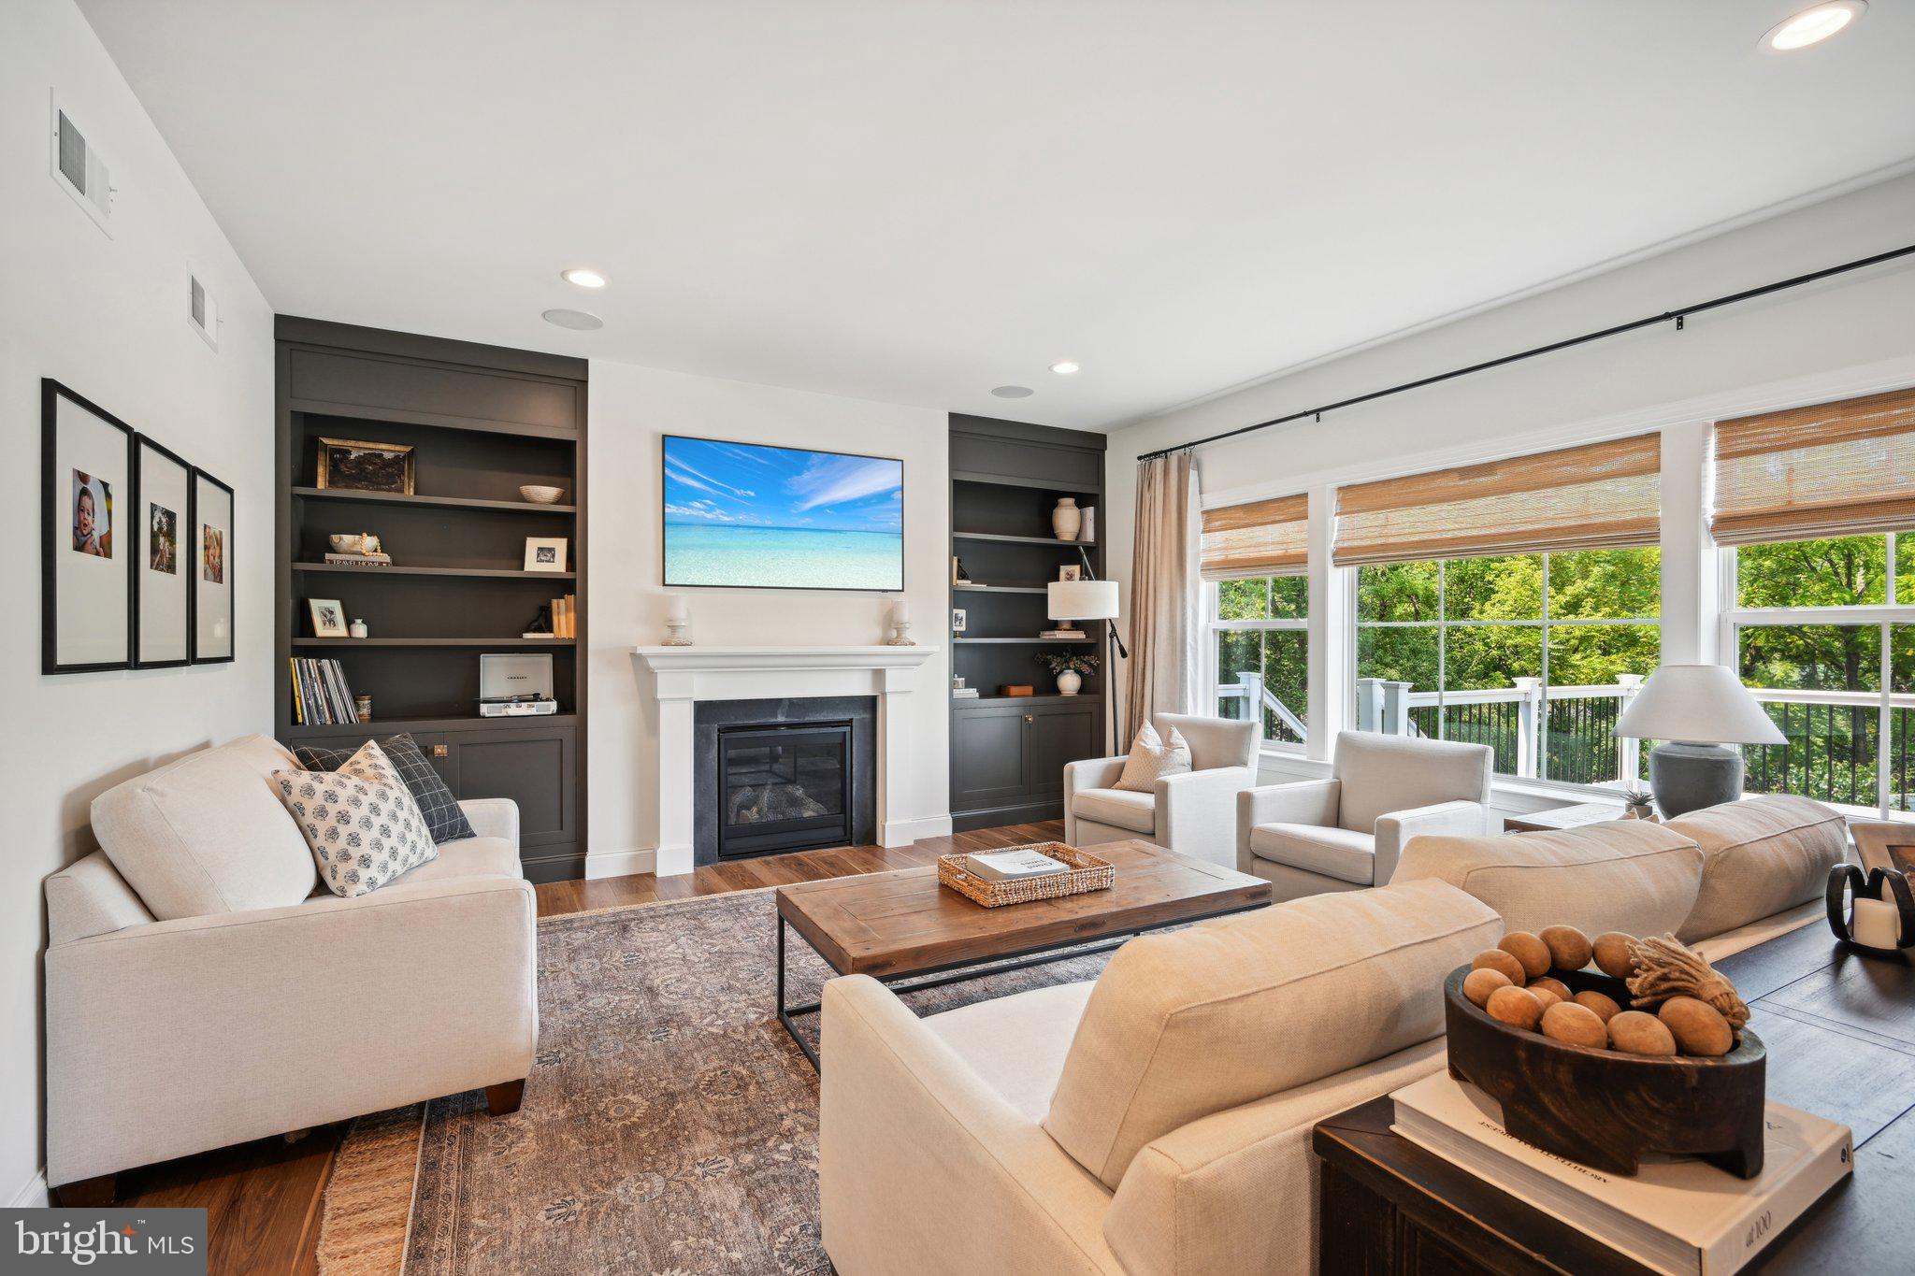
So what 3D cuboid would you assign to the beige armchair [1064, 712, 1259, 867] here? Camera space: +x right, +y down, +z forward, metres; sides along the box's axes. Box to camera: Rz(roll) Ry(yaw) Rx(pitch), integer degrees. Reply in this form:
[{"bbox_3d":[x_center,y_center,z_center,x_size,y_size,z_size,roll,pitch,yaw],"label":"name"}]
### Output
[{"bbox_3d":[1.112,0.875,4.620,0.800,0.830,0.710,0,0,-40],"label":"beige armchair"}]

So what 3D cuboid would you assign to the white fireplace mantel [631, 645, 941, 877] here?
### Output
[{"bbox_3d":[-0.934,0.663,4.900,1.760,1.234,0.250,0,0,-29],"label":"white fireplace mantel"}]

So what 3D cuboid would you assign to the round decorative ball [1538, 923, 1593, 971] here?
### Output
[{"bbox_3d":[0.680,0.346,0.950,0.048,0.048,0.048,0,0,0],"label":"round decorative ball"}]

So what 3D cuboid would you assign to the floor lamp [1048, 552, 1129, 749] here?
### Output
[{"bbox_3d":[0.895,0.347,5.500,0.450,1.870,0.900,0,0,28],"label":"floor lamp"}]

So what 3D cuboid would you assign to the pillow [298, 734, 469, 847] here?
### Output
[{"bbox_3d":[-2.070,0.572,3.105,0.150,0.470,0.480,-29,-9,14],"label":"pillow"}]

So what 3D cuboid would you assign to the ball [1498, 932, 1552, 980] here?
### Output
[{"bbox_3d":[0.626,0.350,0.939,0.048,0.048,0.048,0,0,0],"label":"ball"}]

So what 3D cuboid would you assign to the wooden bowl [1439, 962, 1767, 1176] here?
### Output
[{"bbox_3d":[0.638,0.426,0.858,0.245,0.108,0.245,0,0,0],"label":"wooden bowl"}]

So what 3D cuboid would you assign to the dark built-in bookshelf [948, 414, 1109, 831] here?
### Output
[{"bbox_3d":[0.435,-0.091,6.072,1.340,2.760,0.370,0,0,-29],"label":"dark built-in bookshelf"}]

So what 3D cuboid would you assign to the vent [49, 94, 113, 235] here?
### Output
[{"bbox_3d":[-2.045,-1.101,2.004,0.020,0.190,0.360,0,0,-29],"label":"vent"}]

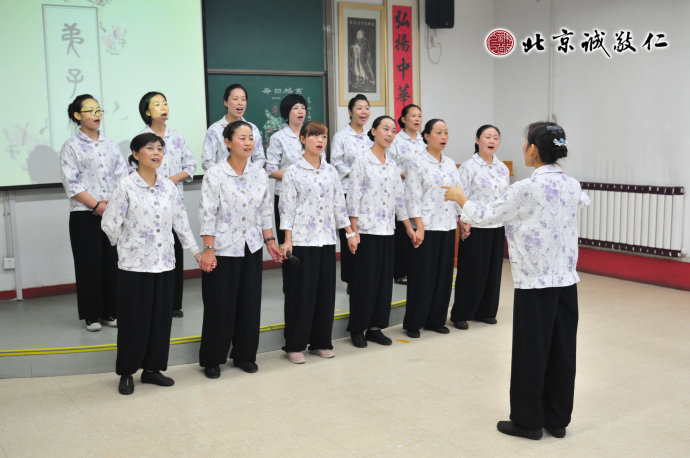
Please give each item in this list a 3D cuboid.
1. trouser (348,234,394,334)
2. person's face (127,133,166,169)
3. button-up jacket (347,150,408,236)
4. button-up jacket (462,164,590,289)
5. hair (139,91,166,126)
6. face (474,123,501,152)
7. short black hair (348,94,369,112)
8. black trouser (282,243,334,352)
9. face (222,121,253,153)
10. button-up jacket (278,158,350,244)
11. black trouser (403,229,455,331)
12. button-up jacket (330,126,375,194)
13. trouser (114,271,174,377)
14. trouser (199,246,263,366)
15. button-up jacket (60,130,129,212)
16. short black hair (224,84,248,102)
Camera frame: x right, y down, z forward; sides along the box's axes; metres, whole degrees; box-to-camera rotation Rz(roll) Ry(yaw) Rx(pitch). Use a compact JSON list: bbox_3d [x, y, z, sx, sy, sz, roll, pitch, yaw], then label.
[{"bbox_3d":[0.194,0.361,5.610,0.340,0.800,0.260,-6,9,-33],"label":"trouser"},{"bbox_3d":[-1.203,-0.475,4.650,0.195,0.220,0.165,5,9,40],"label":"person's face"},{"bbox_3d":[0.242,-0.265,5.707,0.510,0.640,0.280,-6,8,-34],"label":"button-up jacket"},{"bbox_3d":[0.909,-0.013,3.833,0.560,0.630,0.440,-5,8,-28],"label":"button-up jacket"},{"bbox_3d":[-1.431,-0.897,5.699,0.220,0.260,0.180,4,9,38],"label":"hair"},{"bbox_3d":[1.163,-0.728,6.225,0.165,0.225,0.170,-4,7,-20],"label":"face"},{"bbox_3d":[0.119,-1.051,6.487,0.165,0.190,0.190,-5,8,-30],"label":"short black hair"},{"bbox_3d":[-0.254,0.432,5.468,0.390,0.820,0.280,-6,8,-31],"label":"black trouser"},{"bbox_3d":[-0.672,-0.574,4.856,0.180,0.215,0.160,6,10,44],"label":"face"},{"bbox_3d":[-0.216,-0.195,5.420,0.530,0.630,0.280,-6,8,-31],"label":"button-up jacket"},{"bbox_3d":[0.643,0.349,5.894,0.380,0.840,0.260,-4,8,-23],"label":"black trouser"},{"bbox_3d":[0.097,-0.588,6.471,0.430,0.590,0.290,-6,9,-32],"label":"button-up jacket"},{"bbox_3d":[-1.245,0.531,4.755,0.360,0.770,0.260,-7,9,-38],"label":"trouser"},{"bbox_3d":[-0.746,0.475,4.985,0.400,0.840,0.260,-5,8,-29],"label":"trouser"},{"bbox_3d":[-1.801,-0.415,5.527,0.530,0.610,0.320,-8,9,-42],"label":"button-up jacket"},{"bbox_3d":[-0.855,-1.063,6.030,0.170,0.190,0.210,-6,8,-33],"label":"short black hair"}]

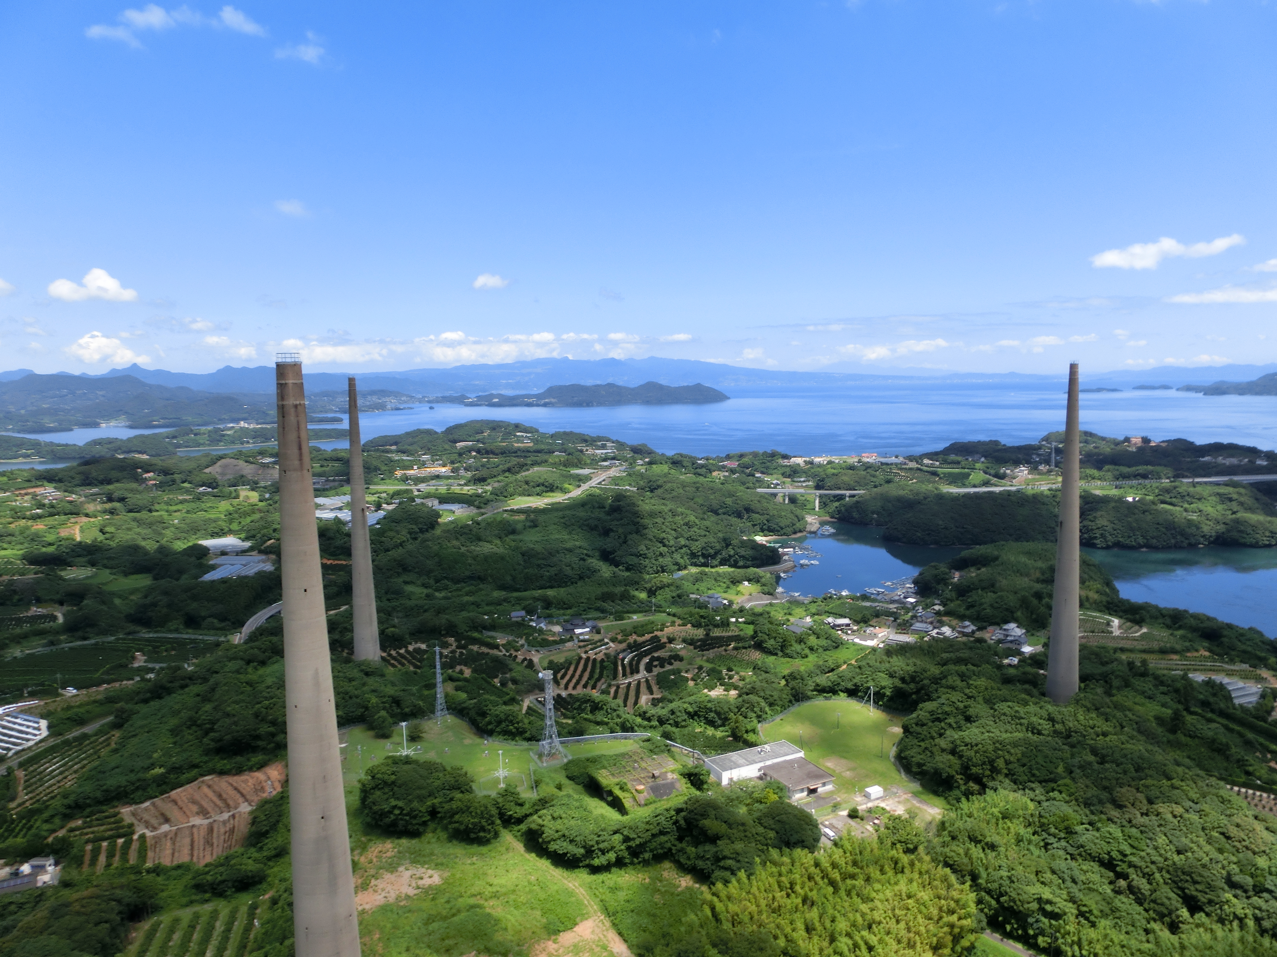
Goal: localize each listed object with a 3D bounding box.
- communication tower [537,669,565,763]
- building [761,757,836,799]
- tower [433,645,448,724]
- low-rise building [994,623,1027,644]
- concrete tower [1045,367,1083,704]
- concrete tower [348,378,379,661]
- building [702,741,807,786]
[{"bbox_3d":[-30.722,82.210,307.596,7.800,31.900,7.800,-4,7,-26],"label":"communication tower"},{"bbox_3d":[51.553,97.230,287.969,16.400,3.500,17.600,-4,7,-26],"label":"building"},{"bbox_3d":[-76.946,79.701,343.644,4.500,30.600,4.500,-6,8,-34],"label":"tower"},{"bbox_3d":[228.526,93.746,543.637,14.500,8.800,12.500,3,8,34],"label":"low-rise building"},{"bbox_3d":[163.493,24.238,336.837,12.200,136.300,12.200,-1,7,0],"label":"concrete tower"},{"bbox_3d":[-128.033,21.192,407.579,12.200,135.600,12.200,-1,7,0],"label":"concrete tower"},{"bbox_3d":[39.196,95.605,298.261,32.000,4.500,10.900,-4,7,-26],"label":"building"}]

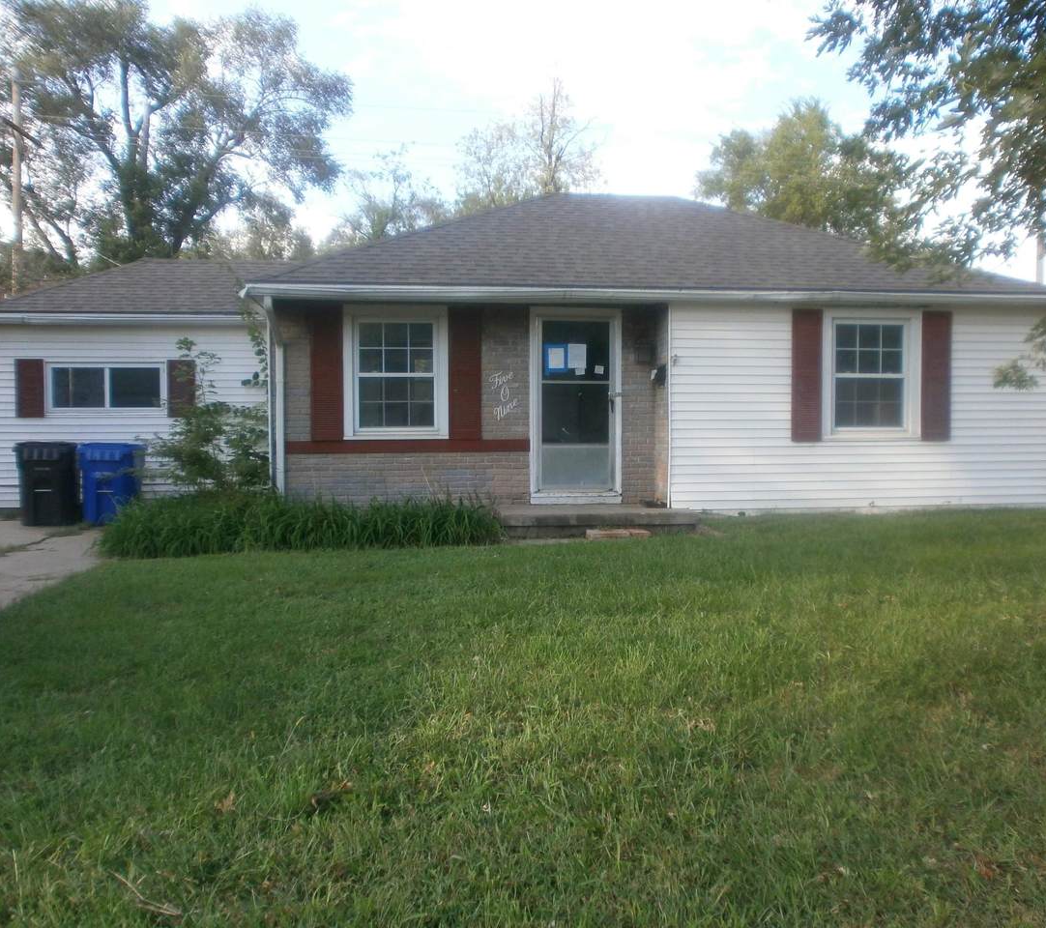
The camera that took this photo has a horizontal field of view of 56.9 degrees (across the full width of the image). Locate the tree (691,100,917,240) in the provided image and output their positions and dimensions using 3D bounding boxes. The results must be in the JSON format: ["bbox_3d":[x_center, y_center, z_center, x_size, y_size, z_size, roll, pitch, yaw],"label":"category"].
[{"bbox_3d":[9.338,-6.121,32.221,7.600,11.965,7.400,0,2,-6],"label":"tree"}]

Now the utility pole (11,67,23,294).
[{"bbox_3d":[-14.132,-5.500,27.208,0.300,11.265,0.300,0,2,-6],"label":"utility pole"}]

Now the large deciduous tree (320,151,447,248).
[{"bbox_3d":[-5.254,-6.162,37.218,6.000,11.809,6.000,0,2,-6],"label":"large deciduous tree"}]

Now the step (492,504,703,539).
[{"bbox_3d":[0.707,0.635,10.699,2.121,0.270,1.420,0,2,-6],"label":"step"}]

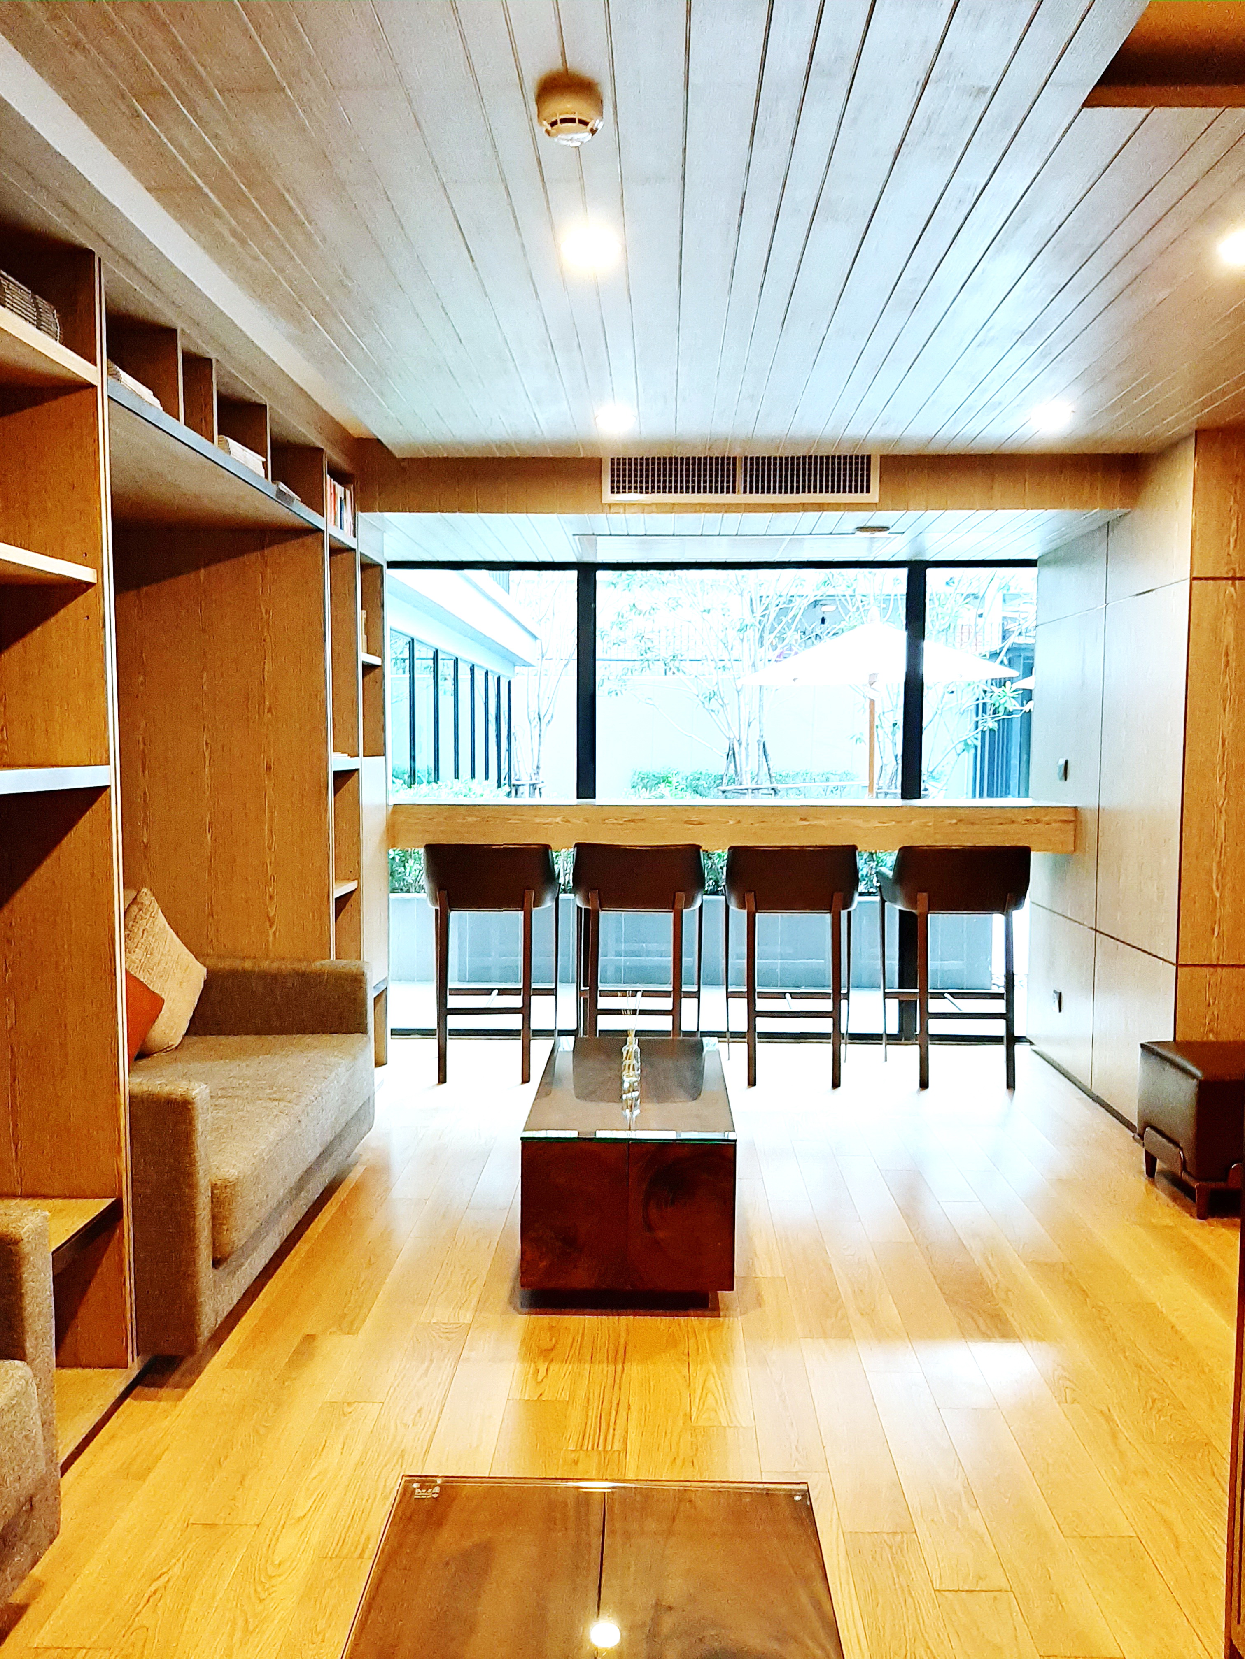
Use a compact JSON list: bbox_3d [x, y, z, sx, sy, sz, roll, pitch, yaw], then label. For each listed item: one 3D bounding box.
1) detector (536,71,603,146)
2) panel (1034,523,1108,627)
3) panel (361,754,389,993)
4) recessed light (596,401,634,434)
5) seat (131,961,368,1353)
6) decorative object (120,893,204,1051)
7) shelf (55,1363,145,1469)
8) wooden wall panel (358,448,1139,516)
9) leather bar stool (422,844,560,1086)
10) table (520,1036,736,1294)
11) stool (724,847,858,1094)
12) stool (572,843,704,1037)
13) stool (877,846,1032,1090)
[{"bbox_3d":[-0.079,-1.086,1.880,0.102,0.060,0.102,0,4,2],"label":"detector"},{"bbox_3d":[1.827,-1.019,5.063,0.025,0.300,0.885,0,4,2],"label":"panel"},{"bbox_3d":[-0.967,0.164,4.834,0.030,0.931,0.421,0,4,2],"label":"panel"},{"bbox_3d":[-0.025,-1.323,3.977,0.125,0.035,0.125,0,4,2],"label":"recessed light"},{"bbox_3d":[-1.271,0.811,3.444,0.820,0.635,1.575,0,4,2],"label":"seat"},{"bbox_3d":[-1.434,0.437,3.803,0.130,0.400,0.400,-16,33,27],"label":"decorative object"},{"bbox_3d":[-1.256,1.166,2.424,0.420,0.040,0.480,0,4,2],"label":"shelf"},{"bbox_3d":[0.435,-1.252,4.527,2.815,0.214,0.080,0,4,2],"label":"wooden wall panel"},{"bbox_3d":[-0.541,0.528,5.205,0.520,0.967,0.490,0,4,2],"label":"leather bar stool"},{"bbox_3d":[0.028,0.919,3.465,0.508,0.436,1.018,0,4,2],"label":"table"},{"bbox_3d":[0.688,0.531,5.164,0.515,0.967,0.490,0,4,2],"label":"stool"},{"bbox_3d":[0.065,0.529,5.157,0.545,0.974,0.531,0,4,2],"label":"stool"},{"bbox_3d":[1.374,0.535,5.113,0.545,0.972,0.531,0,4,2],"label":"stool"}]

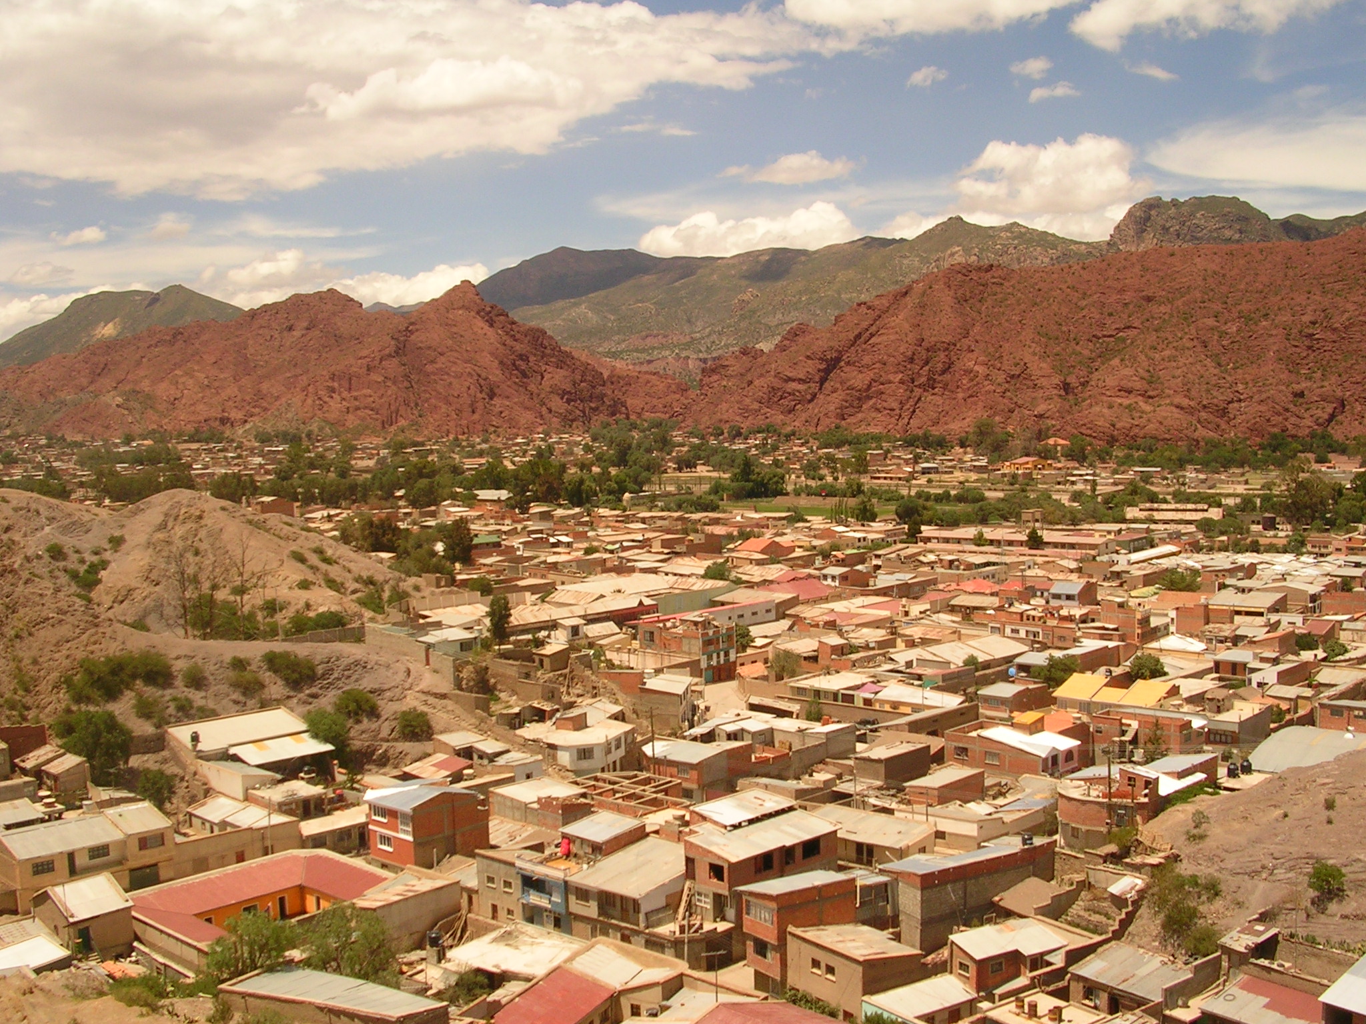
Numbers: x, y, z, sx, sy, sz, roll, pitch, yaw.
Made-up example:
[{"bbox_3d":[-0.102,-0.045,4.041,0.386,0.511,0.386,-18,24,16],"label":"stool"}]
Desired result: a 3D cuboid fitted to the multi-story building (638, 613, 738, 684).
[{"bbox_3d":[0.640,26.350,293.300,16.500,11.300,10.000,4,8,42],"label":"multi-story building"}]

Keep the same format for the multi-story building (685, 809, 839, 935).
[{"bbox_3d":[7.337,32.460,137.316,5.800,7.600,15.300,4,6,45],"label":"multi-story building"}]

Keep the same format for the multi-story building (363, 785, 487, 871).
[{"bbox_3d":[-26.125,31.626,153.875,7.700,7.700,10.000,3,6,43],"label":"multi-story building"}]

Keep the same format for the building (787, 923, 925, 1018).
[{"bbox_3d":[13.370,35.660,116.530,5.900,5.900,9.000,-5,7,-33],"label":"building"}]

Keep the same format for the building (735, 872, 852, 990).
[{"bbox_3d":[9.680,34.380,124.340,8.200,8.700,4.900,-5,7,-33],"label":"building"}]

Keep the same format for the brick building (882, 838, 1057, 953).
[{"bbox_3d":[26.360,34.140,136.470,16.400,6.900,4.500,-5,7,-33],"label":"brick building"}]

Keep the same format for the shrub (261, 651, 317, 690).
[{"bbox_3d":[-55.720,22.420,212.160,7.600,4.800,5.500,-1,6,0],"label":"shrub"}]

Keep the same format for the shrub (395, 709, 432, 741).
[{"bbox_3d":[-35.890,28.360,199.730,4.600,3.900,4.300,-1,6,0],"label":"shrub"}]

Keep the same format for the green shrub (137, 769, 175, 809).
[{"bbox_3d":[-58.233,30.621,165.801,4.100,4.300,4.000,-2,5,-20],"label":"green shrub"}]

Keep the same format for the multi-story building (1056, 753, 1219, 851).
[{"bbox_3d":[42.973,27.550,142.633,10.100,8.100,13.000,3,6,43],"label":"multi-story building"}]

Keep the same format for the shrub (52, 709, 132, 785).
[{"bbox_3d":[-68.827,27.394,174.565,8.900,8.600,8.200,-3,5,-22],"label":"shrub"}]

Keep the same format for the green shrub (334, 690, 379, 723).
[{"bbox_3d":[-42.133,24.990,193.466,5.400,4.000,5.000,-2,5,-13],"label":"green shrub"}]

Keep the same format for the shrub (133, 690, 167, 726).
[{"bbox_3d":[-70.890,26.040,199.420,4.400,4.200,4.200,-1,6,0],"label":"shrub"}]

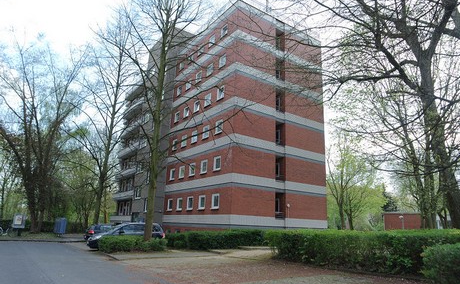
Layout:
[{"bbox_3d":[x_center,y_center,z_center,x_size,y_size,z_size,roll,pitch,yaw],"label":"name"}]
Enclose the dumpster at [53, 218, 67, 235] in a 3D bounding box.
[{"bbox_3d":[-12.880,6.519,23.303,0.940,1.370,0.840,12,-18,-33],"label":"dumpster"}]

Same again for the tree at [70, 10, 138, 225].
[{"bbox_3d":[-10.505,-2.524,27.707,5.800,21.980,5.800,12,-18,-33],"label":"tree"}]

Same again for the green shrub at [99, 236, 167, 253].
[{"bbox_3d":[-5.267,5.501,16.577,3.450,0.830,1.150,12,-18,-33],"label":"green shrub"}]

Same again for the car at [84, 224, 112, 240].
[{"bbox_3d":[-8.260,6.860,22.632,4.150,1.440,1.750,12,-18,-33],"label":"car"}]

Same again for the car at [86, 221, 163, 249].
[{"bbox_3d":[-5.963,5.539,17.955,4.250,1.530,1.760,12,-18,-33],"label":"car"}]

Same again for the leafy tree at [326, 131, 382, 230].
[{"bbox_3d":[12.071,4.762,31.678,5.800,10.970,5.800,12,-18,-33],"label":"leafy tree"}]

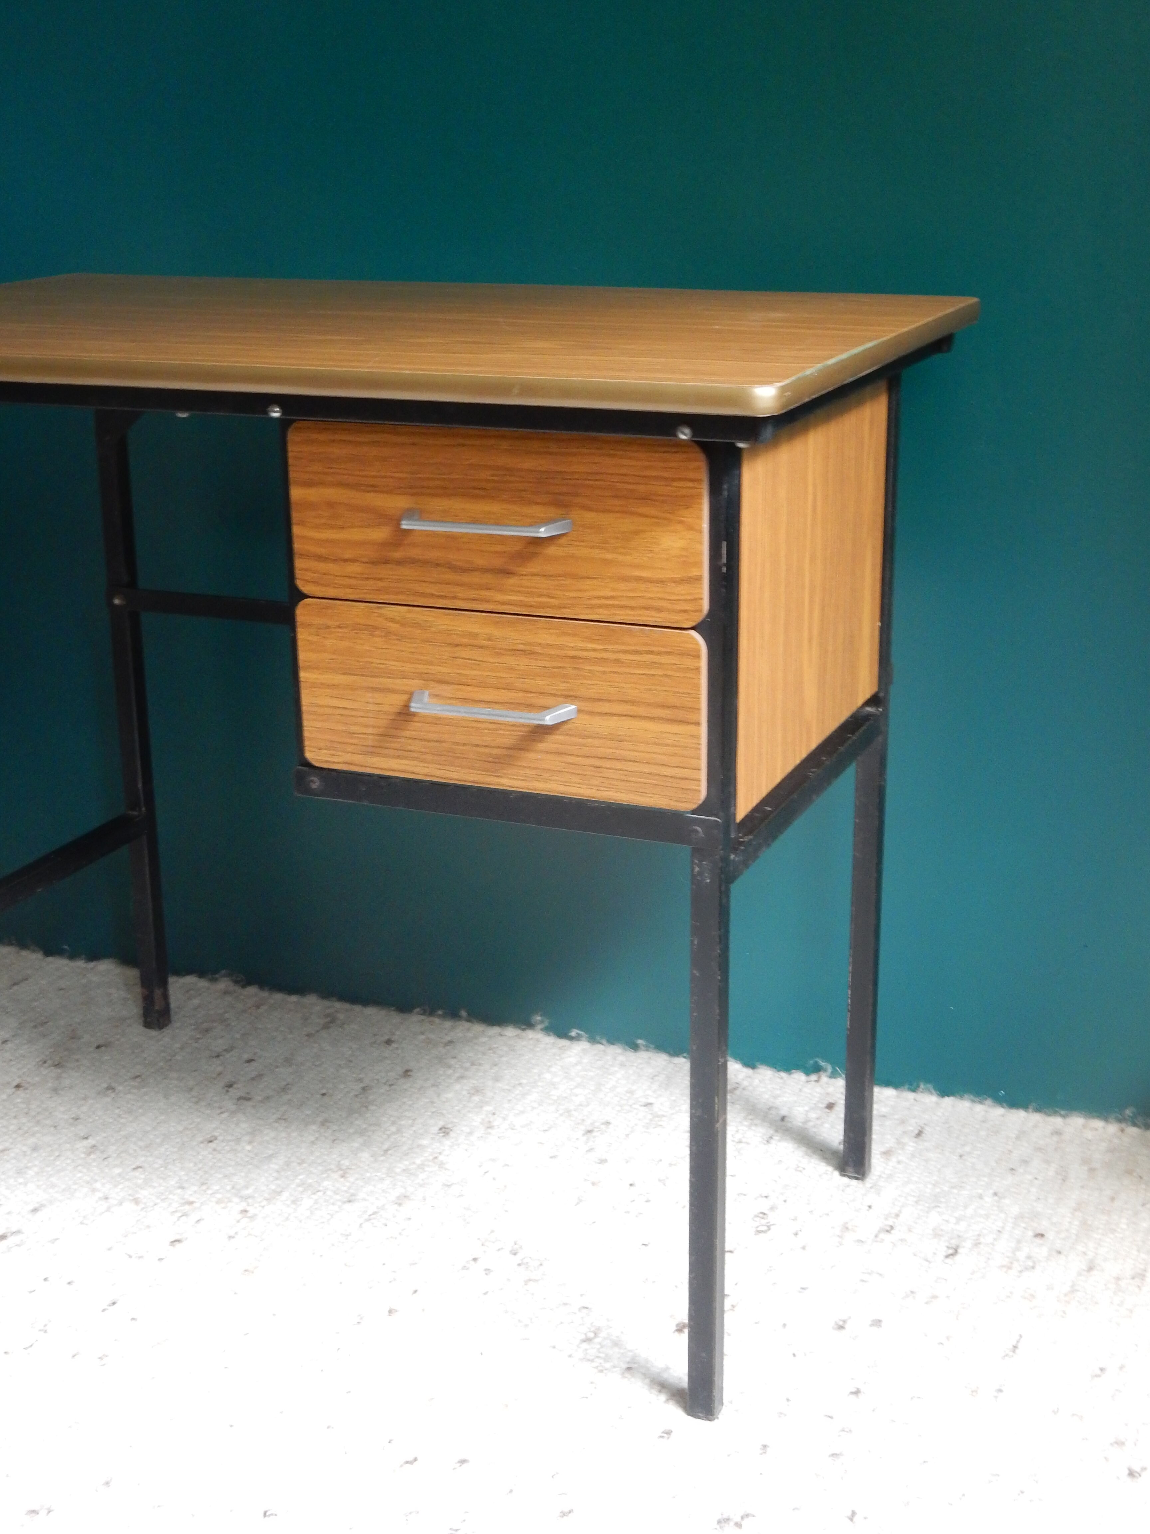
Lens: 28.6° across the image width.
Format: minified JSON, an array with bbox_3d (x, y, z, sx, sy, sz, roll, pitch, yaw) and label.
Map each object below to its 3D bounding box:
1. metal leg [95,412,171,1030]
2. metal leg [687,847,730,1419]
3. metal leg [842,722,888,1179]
[{"bbox_3d":[-0.437,-0.056,2.220,0.021,0.674,0.021,7,19,22],"label":"metal leg"},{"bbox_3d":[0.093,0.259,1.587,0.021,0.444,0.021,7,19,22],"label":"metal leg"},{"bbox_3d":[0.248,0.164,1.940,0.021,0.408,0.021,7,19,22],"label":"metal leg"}]

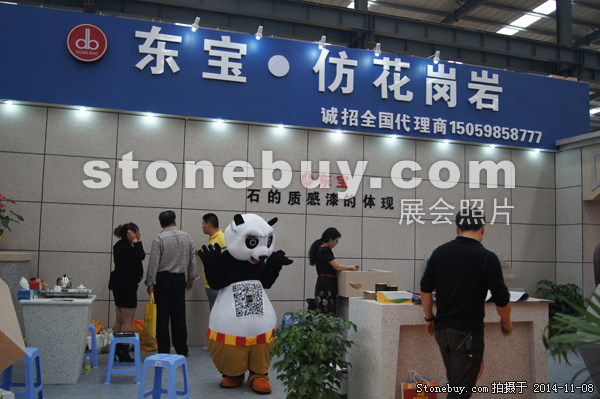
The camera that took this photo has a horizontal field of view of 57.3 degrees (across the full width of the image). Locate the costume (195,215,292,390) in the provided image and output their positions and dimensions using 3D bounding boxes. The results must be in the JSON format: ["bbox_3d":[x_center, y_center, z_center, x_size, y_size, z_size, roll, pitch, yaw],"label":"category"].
[{"bbox_3d":[-0.506,0.967,5.150,0.860,1.650,0.650,3,-5,-16],"label":"costume"}]

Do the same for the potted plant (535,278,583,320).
[{"bbox_3d":[3.935,1.715,8.300,0.690,0.930,0.690,3,-5,-17],"label":"potted plant"}]

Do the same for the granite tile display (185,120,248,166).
[{"bbox_3d":[-1.117,-0.747,7.473,0.855,0.600,0.040,3,-5,-17],"label":"granite tile display"}]

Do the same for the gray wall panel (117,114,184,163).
[{"bbox_3d":[-1.935,-0.790,7.230,0.855,0.600,0.040,3,-5,-17],"label":"gray wall panel"}]

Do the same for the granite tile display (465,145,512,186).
[{"bbox_3d":[2.975,-0.531,8.690,0.855,0.600,0.040,3,-5,-17],"label":"granite tile display"}]

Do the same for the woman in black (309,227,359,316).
[{"bbox_3d":[0.387,1.124,6.350,0.550,1.580,0.440,2,-5,-10],"label":"woman in black"}]

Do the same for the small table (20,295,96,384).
[{"bbox_3d":[-2.377,1.372,5.413,0.620,0.777,0.600,3,-5,-17],"label":"small table"}]

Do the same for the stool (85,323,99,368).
[{"bbox_3d":[-2.350,1.581,5.971,0.340,0.450,0.310,3,-5,-17],"label":"stool"}]

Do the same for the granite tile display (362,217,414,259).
[{"bbox_3d":[1.304,0.579,8.107,0.855,0.600,0.040,3,-5,-17],"label":"granite tile display"}]

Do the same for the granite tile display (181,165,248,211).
[{"bbox_3d":[-1.134,-0.149,7.425,0.855,0.600,0.040,3,-5,-17],"label":"granite tile display"}]

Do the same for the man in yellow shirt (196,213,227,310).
[{"bbox_3d":[-1.075,1.050,6.830,0.420,1.730,0.480,3,-5,-17],"label":"man in yellow shirt"}]

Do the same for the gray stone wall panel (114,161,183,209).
[{"bbox_3d":[-1.952,-0.192,7.182,0.855,0.600,0.040,3,-5,-17],"label":"gray stone wall panel"}]

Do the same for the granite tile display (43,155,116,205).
[{"bbox_3d":[-2.771,-0.235,6.938,0.855,0.600,0.040,3,-5,-17],"label":"granite tile display"}]

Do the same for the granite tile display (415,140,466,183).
[{"bbox_3d":[2.157,-0.574,8.446,0.855,0.600,0.040,3,-5,-17],"label":"granite tile display"}]

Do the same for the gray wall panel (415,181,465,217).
[{"bbox_3d":[2.139,0.024,8.398,0.855,0.600,0.040,3,-5,-17],"label":"gray wall panel"}]

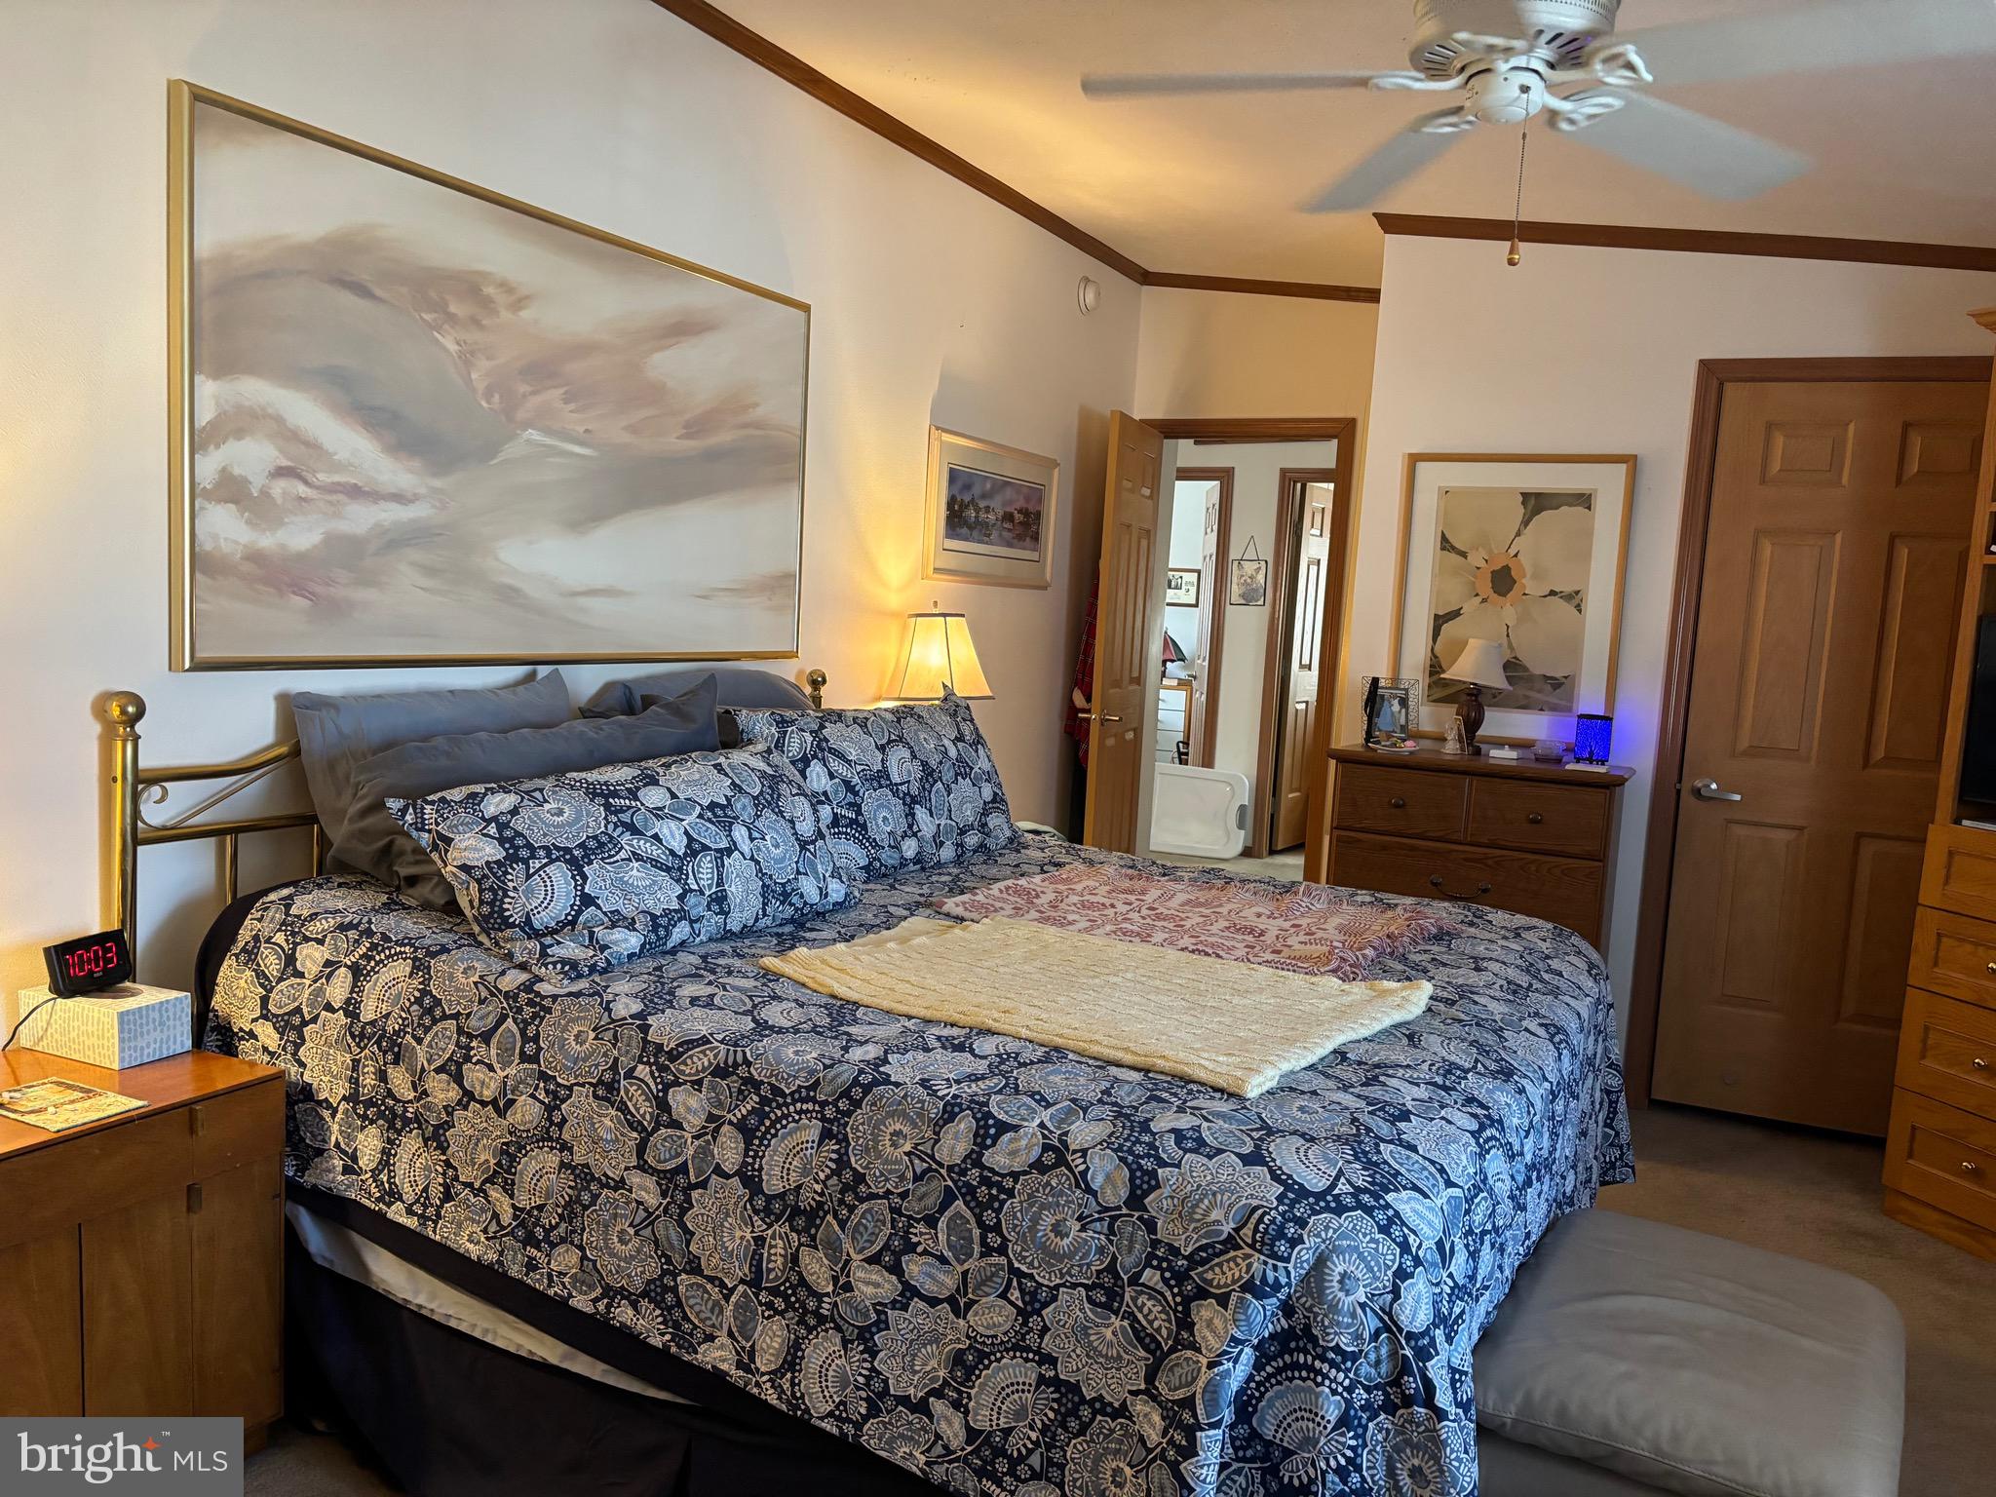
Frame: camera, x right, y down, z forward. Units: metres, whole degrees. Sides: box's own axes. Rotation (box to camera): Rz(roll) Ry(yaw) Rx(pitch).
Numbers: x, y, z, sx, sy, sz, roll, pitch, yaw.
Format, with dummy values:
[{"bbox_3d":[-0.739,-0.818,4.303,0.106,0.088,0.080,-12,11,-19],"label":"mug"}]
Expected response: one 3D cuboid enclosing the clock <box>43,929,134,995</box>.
[{"bbox_3d":[-1.394,0.326,2.297,0.052,0.083,0.122,5,6,18],"label":"clock"}]

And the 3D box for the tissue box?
[{"bbox_3d":[-1.352,0.414,2.279,0.208,0.086,0.120,6,6,24],"label":"tissue box"}]

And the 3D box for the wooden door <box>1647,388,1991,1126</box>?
[{"bbox_3d":[2.287,0.038,4.072,0.765,2.030,0.045,6,6,27],"label":"wooden door"}]

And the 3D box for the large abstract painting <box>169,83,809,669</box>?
[{"bbox_3d":[-0.955,-0.661,3.285,0.040,0.955,1.810,6,6,27],"label":"large abstract painting"}]

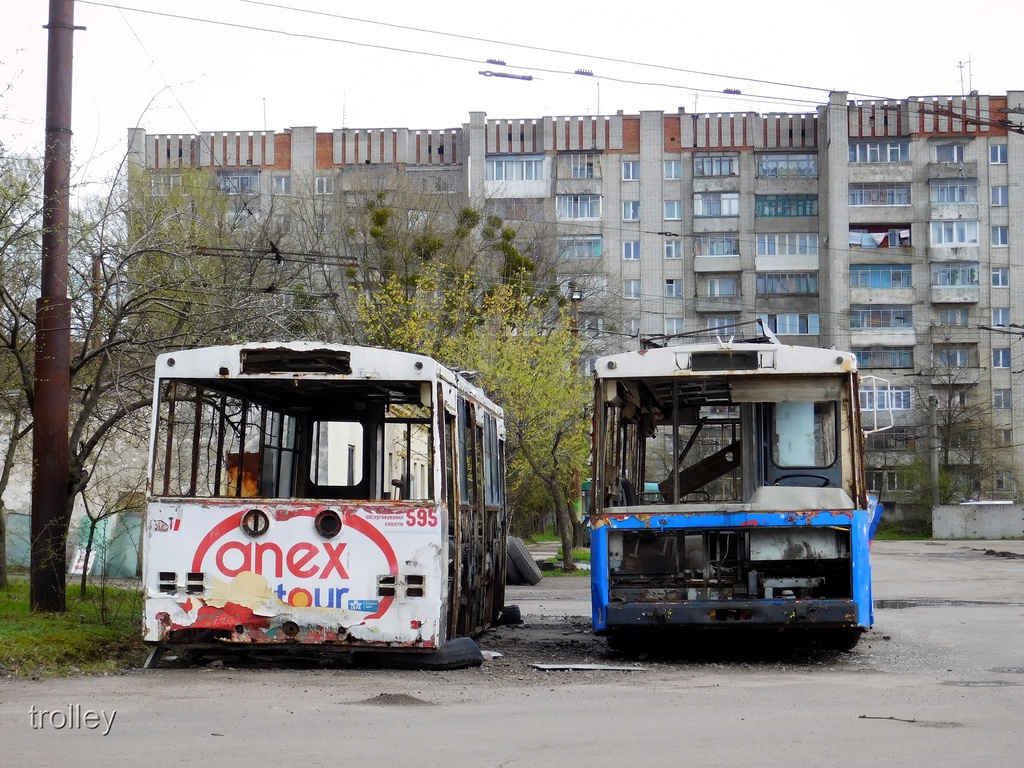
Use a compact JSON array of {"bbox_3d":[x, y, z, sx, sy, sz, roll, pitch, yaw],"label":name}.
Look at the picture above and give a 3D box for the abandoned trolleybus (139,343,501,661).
[{"bbox_3d":[-1.536,1.218,27.714,2.500,2.650,11.250,1,-3,2],"label":"abandoned trolleybus"}]

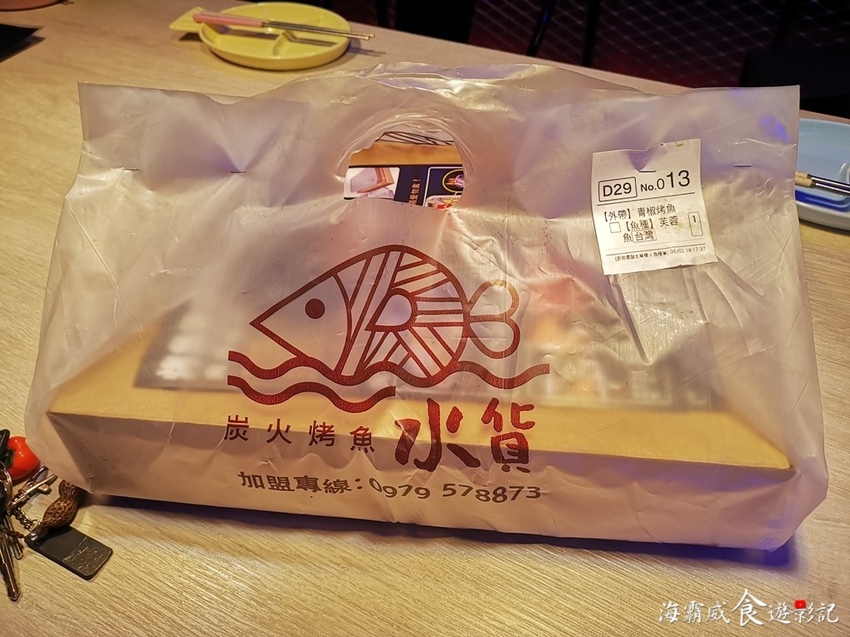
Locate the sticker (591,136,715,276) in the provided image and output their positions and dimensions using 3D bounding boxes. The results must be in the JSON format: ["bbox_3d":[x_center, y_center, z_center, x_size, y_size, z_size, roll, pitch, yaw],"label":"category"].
[{"bbox_3d":[0.122,-0.059,0.353,0.058,0.006,0.068,-6,83,10],"label":"sticker"}]

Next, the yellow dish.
[{"bbox_3d":[-0.204,-0.359,0.840,0.228,0.021,0.186,14,45,13],"label":"yellow dish"}]

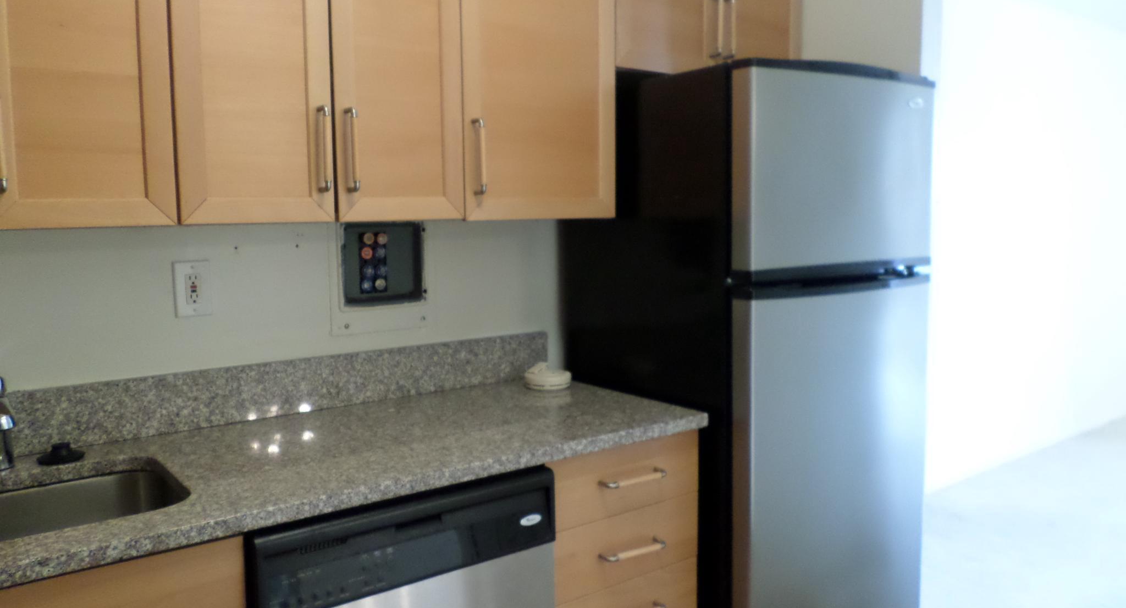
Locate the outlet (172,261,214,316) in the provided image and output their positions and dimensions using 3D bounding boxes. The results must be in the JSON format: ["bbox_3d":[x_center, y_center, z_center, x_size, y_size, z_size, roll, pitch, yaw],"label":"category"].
[{"bbox_3d":[-0.816,-0.033,1.792,0.076,0.122,0.010,-5,7,-36],"label":"outlet"}]

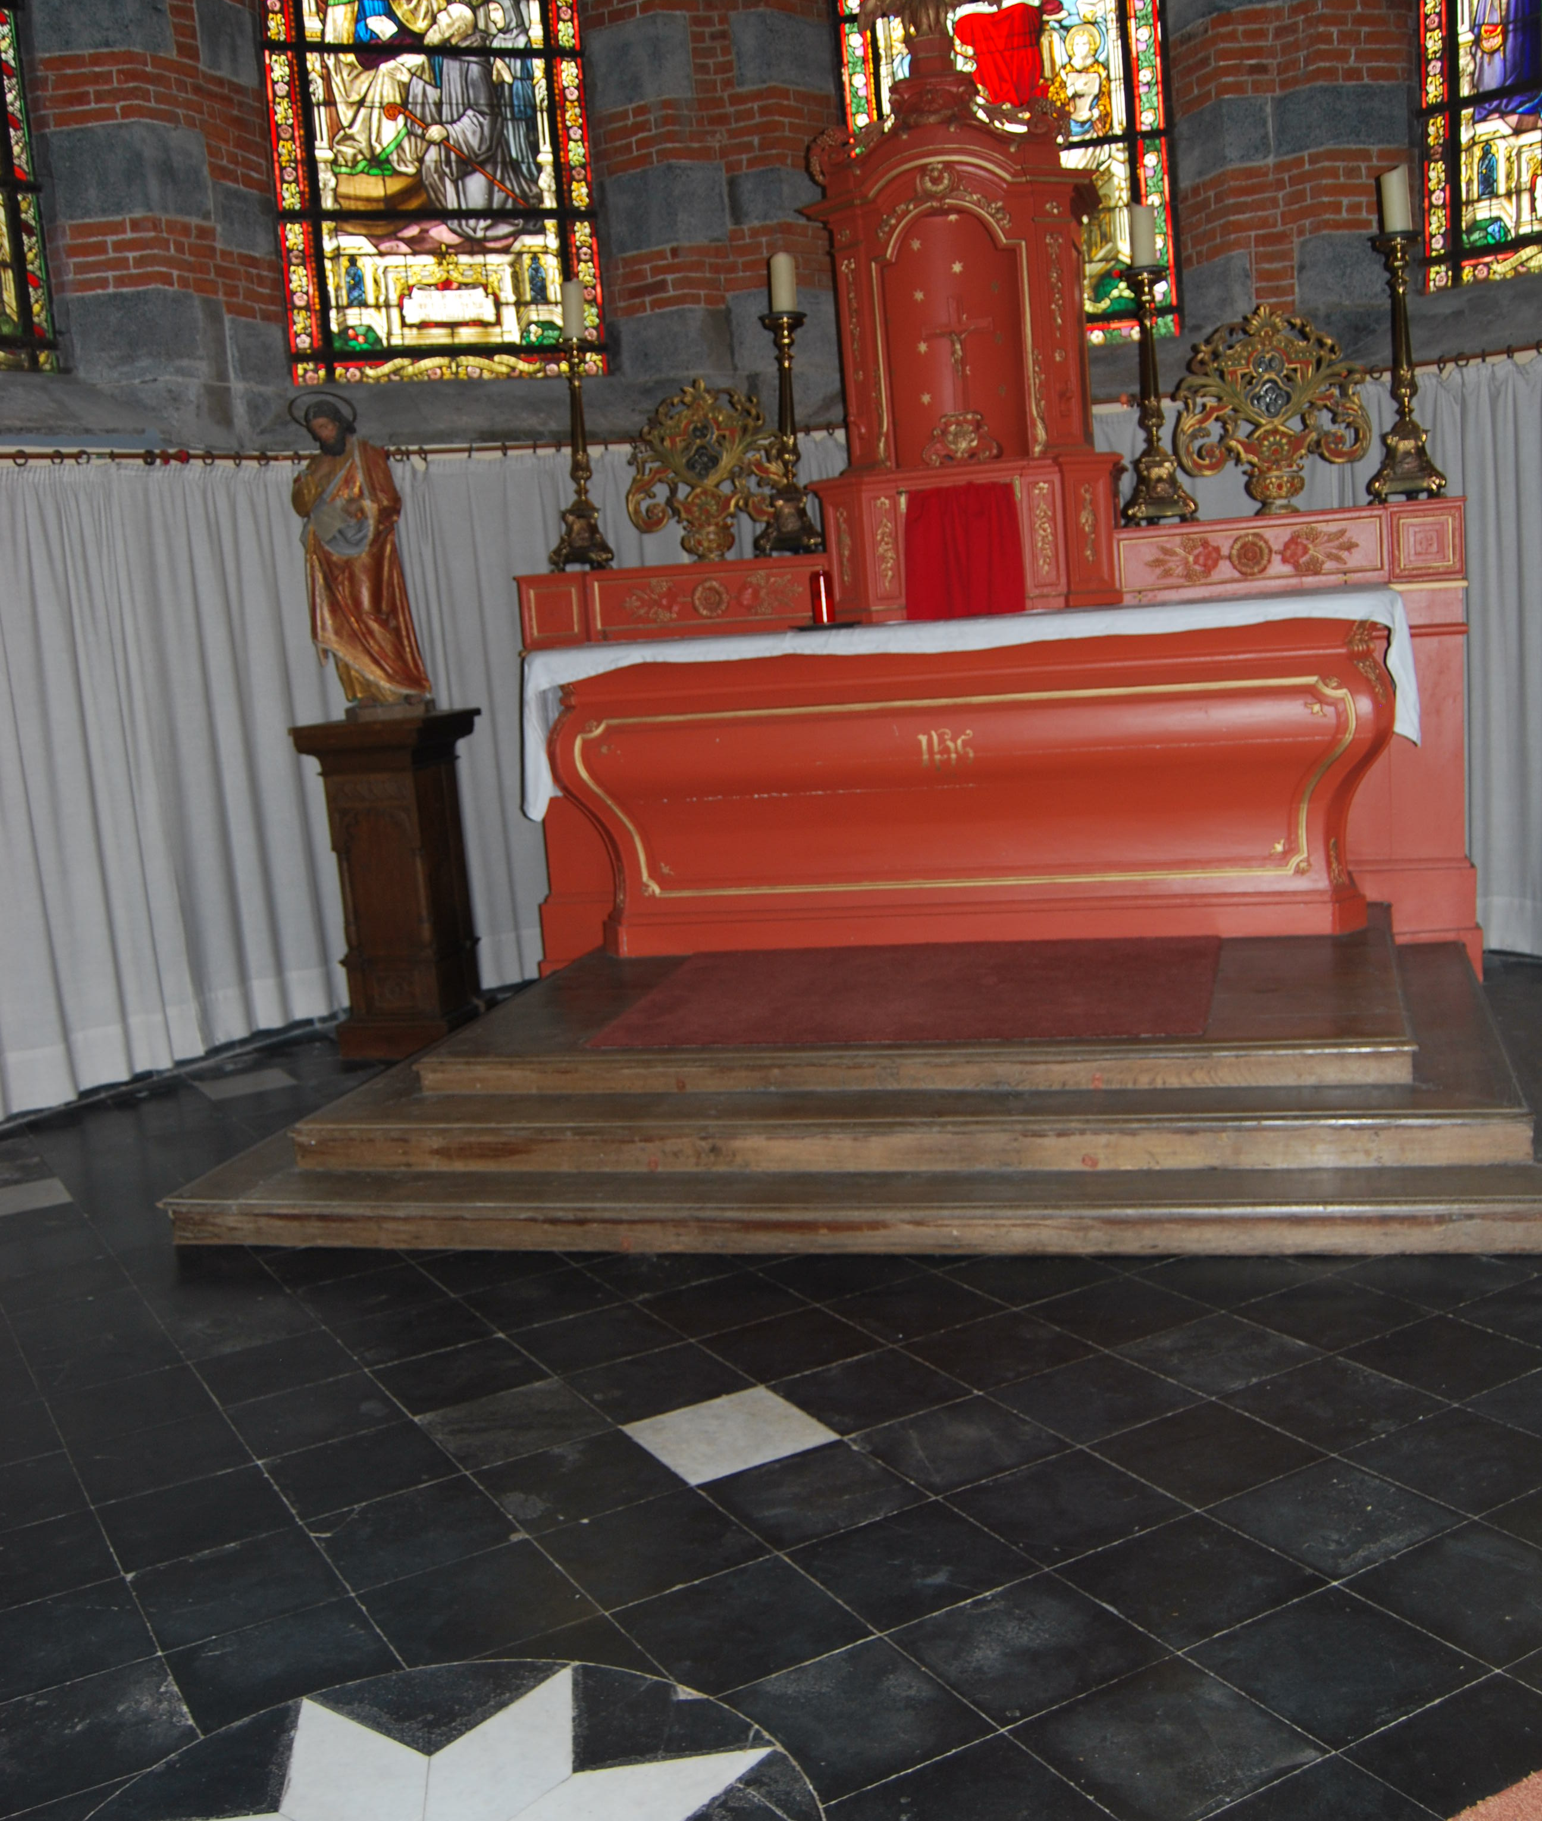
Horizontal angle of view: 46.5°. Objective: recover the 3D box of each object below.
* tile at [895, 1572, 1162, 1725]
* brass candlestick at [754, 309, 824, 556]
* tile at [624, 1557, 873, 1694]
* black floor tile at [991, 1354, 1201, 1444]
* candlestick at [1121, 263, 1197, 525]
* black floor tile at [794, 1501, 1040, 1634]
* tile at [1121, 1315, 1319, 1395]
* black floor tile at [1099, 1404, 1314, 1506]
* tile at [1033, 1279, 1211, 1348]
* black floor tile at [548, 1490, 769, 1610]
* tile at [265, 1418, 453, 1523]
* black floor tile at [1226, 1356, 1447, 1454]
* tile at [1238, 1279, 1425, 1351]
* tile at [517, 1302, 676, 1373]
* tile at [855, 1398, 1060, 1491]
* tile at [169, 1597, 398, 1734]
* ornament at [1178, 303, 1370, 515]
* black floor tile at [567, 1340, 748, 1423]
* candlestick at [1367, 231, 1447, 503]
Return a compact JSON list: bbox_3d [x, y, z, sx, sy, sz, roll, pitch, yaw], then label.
[{"bbox_3d":[0.361,1.046,2.534,0.309,0.020,0.298,-9,10,-29],"label":"tile"},{"bbox_3d":[0.059,-1.792,6.752,0.270,0.878,0.255,-2,8,13],"label":"brass candlestick"},{"bbox_3d":[-0.048,1.063,2.643,0.309,0.020,0.298,-9,10,-29],"label":"tile"},{"bbox_3d":[0.589,0.891,3.254,0.300,0.020,0.289,-9,10,-29],"label":"black floor tile"},{"bbox_3d":[1.372,-1.845,6.436,0.270,0.892,0.255,-2,8,13],"label":"candlestick"},{"bbox_3d":[0.212,0.989,2.711,0.293,0.015,0.287,-9,9,-29],"label":"black floor tile"},{"bbox_3d":[0.846,0.850,3.399,0.300,0.020,0.289,-9,10,-29],"label":"tile"},{"bbox_3d":[0.748,0.939,3.086,0.309,0.020,0.298,-9,10,-29],"label":"black floor tile"},{"bbox_3d":[0.702,0.820,3.637,0.295,0.015,0.287,-9,9,-29],"label":"tile"},{"bbox_3d":[-0.193,1.038,2.900,0.309,0.020,0.298,-9,10,-29],"label":"black floor tile"},{"bbox_3d":[-0.724,0.997,3.180,0.300,0.020,0.289,-9,10,-29],"label":"tile"},{"bbox_3d":[0.986,0.870,3.146,0.295,0.015,0.287,-9,9,-29],"label":"black floor tile"},{"bbox_3d":[1.102,0.808,3.545,0.300,0.020,0.289,-9,10,-29],"label":"tile"},{"bbox_3d":[-0.365,0.920,3.820,0.309,0.020,0.298,-9,10,-29],"label":"tile"},{"bbox_3d":[0.327,0.924,3.100,0.294,0.015,0.288,-9,9,-29],"label":"tile"},{"bbox_3d":[-0.704,1.082,2.556,0.300,0.020,0.260,-9,10,-29],"label":"tile"},{"bbox_3d":[1.660,-1.652,5.928,0.643,0.693,0.150,-2,9,13],"label":"ornament"},{"bbox_3d":[-0.211,0.921,3.465,0.300,0.020,0.289,-9,10,-29],"label":"black floor tile"},{"bbox_3d":[2.178,-1.871,6.186,0.258,0.905,0.250,-2,9,14],"label":"candlestick"}]

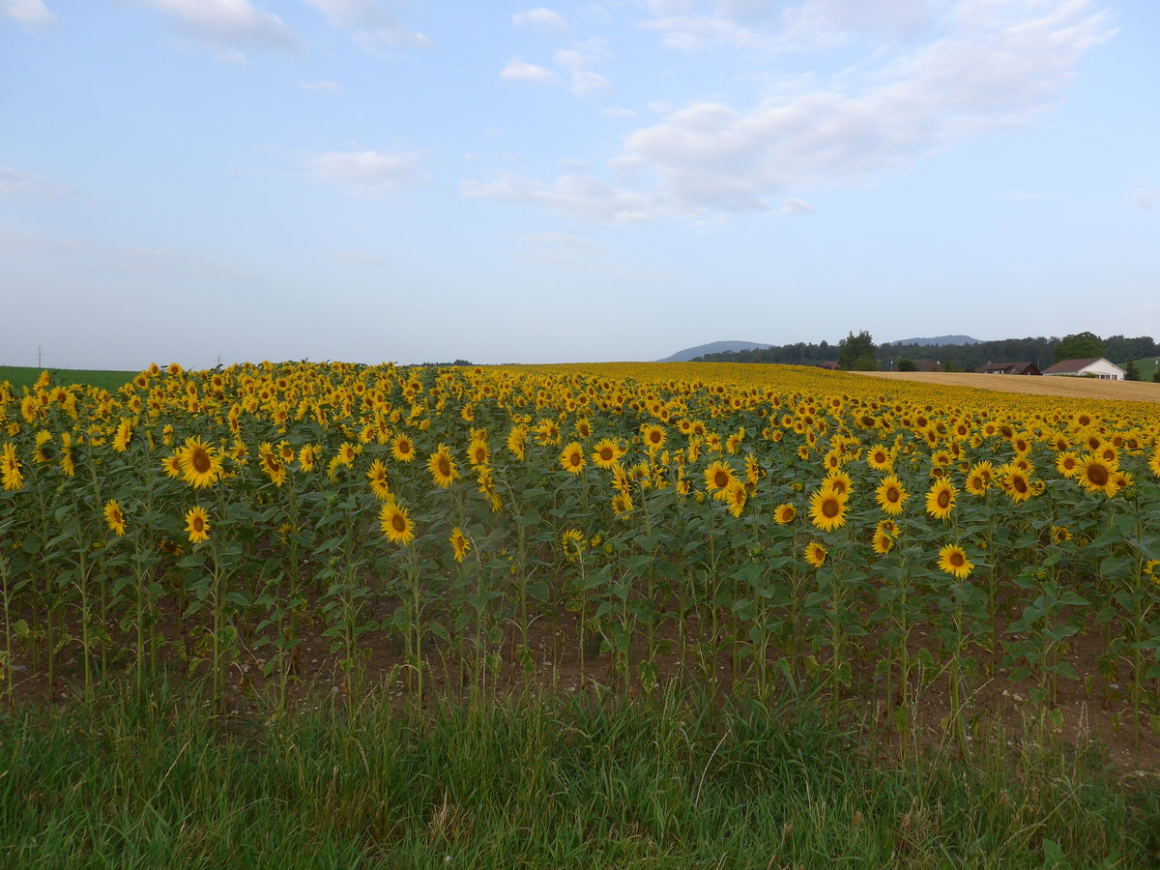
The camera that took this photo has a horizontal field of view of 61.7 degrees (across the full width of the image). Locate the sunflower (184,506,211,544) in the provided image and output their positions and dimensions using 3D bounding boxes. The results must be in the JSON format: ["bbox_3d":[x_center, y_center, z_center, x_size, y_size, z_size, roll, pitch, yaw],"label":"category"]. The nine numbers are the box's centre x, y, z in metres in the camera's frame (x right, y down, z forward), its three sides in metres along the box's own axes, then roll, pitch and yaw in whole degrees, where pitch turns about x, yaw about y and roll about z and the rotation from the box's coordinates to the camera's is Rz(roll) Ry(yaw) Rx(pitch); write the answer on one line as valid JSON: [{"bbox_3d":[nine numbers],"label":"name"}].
[{"bbox_3d":[-2.046,0.481,5.200,0.170,0.200,0.060,1,3,25],"label":"sunflower"}]

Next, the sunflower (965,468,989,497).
[{"bbox_3d":[2.287,0.276,5.600,0.057,0.165,0.155,-2,3,-32],"label":"sunflower"}]

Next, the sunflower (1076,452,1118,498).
[{"bbox_3d":[2.765,0.215,5.200,0.221,0.235,0.075,2,4,36],"label":"sunflower"}]

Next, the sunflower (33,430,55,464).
[{"bbox_3d":[-3.420,0.083,6.200,0.100,0.235,0.235,-2,3,-24],"label":"sunflower"}]

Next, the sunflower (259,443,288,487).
[{"bbox_3d":[-1.794,0.179,5.700,0.220,0.250,0.085,2,26,35],"label":"sunflower"}]

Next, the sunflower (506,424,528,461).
[{"bbox_3d":[-0.384,0.044,5.900,0.080,0.215,0.200,-2,3,-32],"label":"sunflower"}]

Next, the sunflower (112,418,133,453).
[{"bbox_3d":[-2.773,0.003,5.900,0.190,0.210,0.085,3,4,45],"label":"sunflower"}]

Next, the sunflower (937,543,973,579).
[{"bbox_3d":[1.735,0.584,4.500,0.155,0.165,0.053,2,4,38],"label":"sunflower"}]

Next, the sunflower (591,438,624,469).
[{"bbox_3d":[0.179,0.116,6.300,0.200,0.200,0.075,0,3,8],"label":"sunflower"}]

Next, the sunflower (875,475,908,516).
[{"bbox_3d":[1.567,0.305,4.900,0.190,0.205,0.075,2,7,36],"label":"sunflower"}]

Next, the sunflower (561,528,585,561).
[{"bbox_3d":[-0.043,0.643,5.700,0.165,0.185,0.070,-3,-8,-45],"label":"sunflower"}]

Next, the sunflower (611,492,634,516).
[{"bbox_3d":[0.273,0.454,6.300,0.150,0.165,0.060,1,3,27],"label":"sunflower"}]

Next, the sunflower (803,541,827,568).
[{"bbox_3d":[1.163,0.594,4.800,0.053,0.135,0.127,-2,3,-30],"label":"sunflower"}]

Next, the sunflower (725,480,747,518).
[{"bbox_3d":[0.873,0.357,5.400,0.080,0.210,0.190,-1,3,-26],"label":"sunflower"}]

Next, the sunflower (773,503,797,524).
[{"bbox_3d":[1.184,0.454,5.600,0.135,0.130,0.065,3,-4,45],"label":"sunflower"}]

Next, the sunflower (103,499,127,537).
[{"bbox_3d":[-2.536,0.451,5.300,0.175,0.195,0.065,3,16,42],"label":"sunflower"}]

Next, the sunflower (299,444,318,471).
[{"bbox_3d":[-1.964,0.157,7.000,0.180,0.195,0.070,3,4,42],"label":"sunflower"}]

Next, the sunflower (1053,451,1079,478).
[{"bbox_3d":[3.162,0.191,6.300,0.175,0.175,0.070,2,9,36],"label":"sunflower"}]

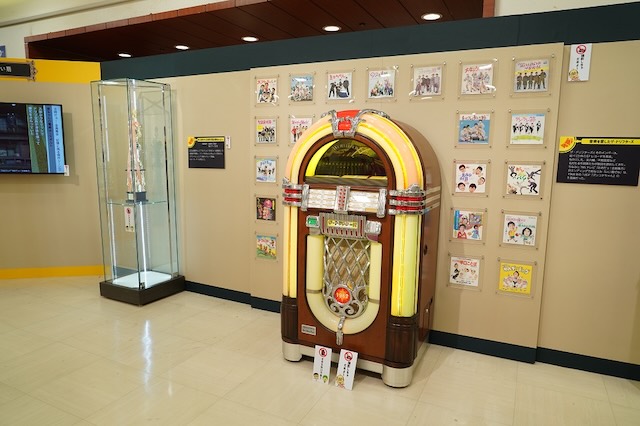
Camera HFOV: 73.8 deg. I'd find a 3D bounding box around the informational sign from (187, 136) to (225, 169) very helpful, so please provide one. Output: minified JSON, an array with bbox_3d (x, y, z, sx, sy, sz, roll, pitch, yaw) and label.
[{"bbox_3d":[-0.988,-0.525,3.711,0.408,0.279,0.010,5,8,25],"label":"informational sign"}]

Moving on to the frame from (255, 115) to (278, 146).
[{"bbox_3d":[-0.412,-0.628,3.284,0.217,0.222,0.020,4,8,24],"label":"frame"}]

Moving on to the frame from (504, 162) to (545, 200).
[{"bbox_3d":[1.254,-0.197,2.620,0.222,0.228,0.020,4,9,25],"label":"frame"}]

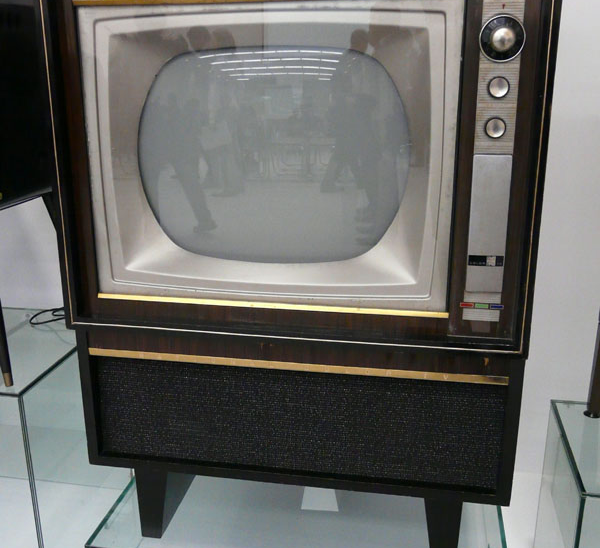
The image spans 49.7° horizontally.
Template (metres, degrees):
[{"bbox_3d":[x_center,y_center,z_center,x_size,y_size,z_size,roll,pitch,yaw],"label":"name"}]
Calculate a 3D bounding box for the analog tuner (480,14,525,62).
[{"bbox_3d":[0.297,-0.344,0.947,0.064,0.064,0.032,3,15,10],"label":"analog tuner"}]

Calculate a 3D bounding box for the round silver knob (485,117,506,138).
[{"bbox_3d":[0.298,-0.222,0.986,0.032,0.032,0.019,3,15,10],"label":"round silver knob"}]

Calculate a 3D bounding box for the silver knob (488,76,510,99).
[{"bbox_3d":[0.299,-0.279,0.971,0.032,0.032,0.019,3,15,10],"label":"silver knob"}]

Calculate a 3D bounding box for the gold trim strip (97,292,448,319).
[{"bbox_3d":[-0.060,0.053,1.142,0.631,0.011,0.010,3,15,10],"label":"gold trim strip"}]

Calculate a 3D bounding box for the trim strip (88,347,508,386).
[{"bbox_3d":[-0.022,0.164,1.171,0.768,0.014,0.010,3,15,10],"label":"trim strip"}]

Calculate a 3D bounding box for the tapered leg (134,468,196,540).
[{"bbox_3d":[-0.272,0.425,1.482,0.076,0.180,0.320,3,15,10],"label":"tapered leg"}]

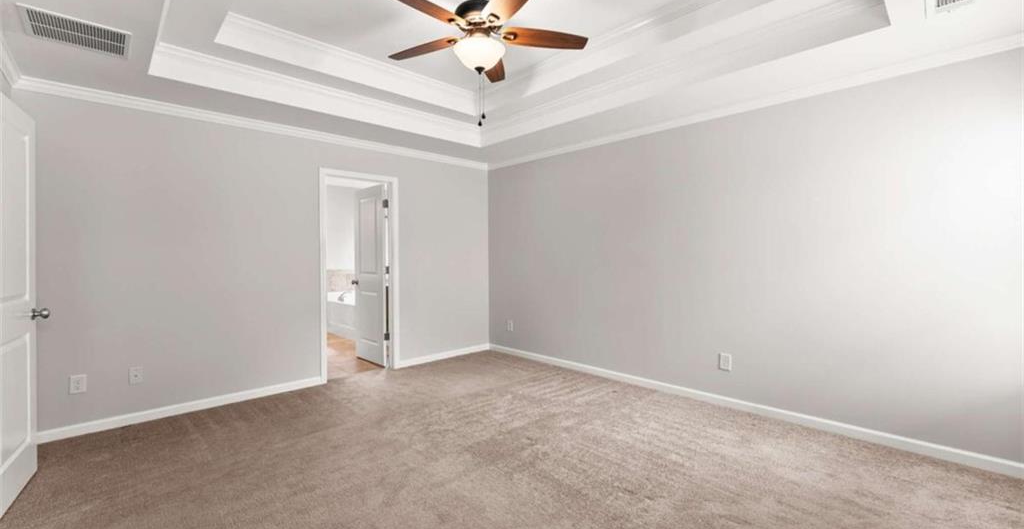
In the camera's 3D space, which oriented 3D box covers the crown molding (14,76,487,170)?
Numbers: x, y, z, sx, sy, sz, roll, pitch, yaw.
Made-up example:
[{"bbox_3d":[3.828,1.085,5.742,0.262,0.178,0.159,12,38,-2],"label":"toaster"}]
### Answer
[{"bbox_3d":[-1.740,-1.213,3.926,4.009,0.066,0.064,-2,2,-44],"label":"crown molding"}]

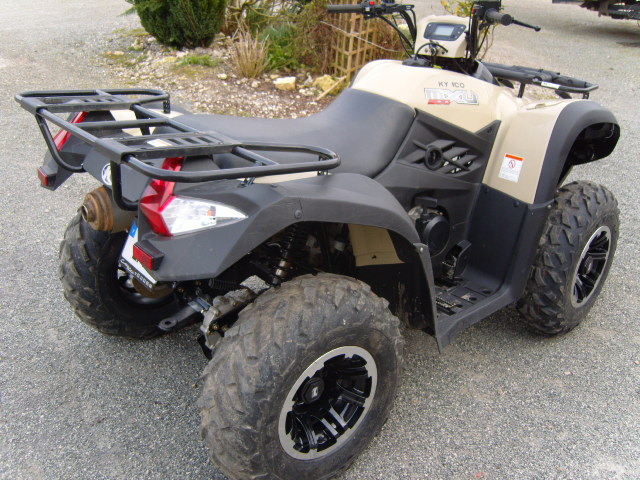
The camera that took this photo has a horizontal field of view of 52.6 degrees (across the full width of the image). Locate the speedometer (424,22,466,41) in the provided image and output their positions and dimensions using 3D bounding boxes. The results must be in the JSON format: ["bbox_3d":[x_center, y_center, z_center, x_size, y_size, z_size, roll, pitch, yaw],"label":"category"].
[{"bbox_3d":[0.455,-0.752,2.342,0.148,0.070,0.030,21,-7,37],"label":"speedometer"}]

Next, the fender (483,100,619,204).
[{"bbox_3d":[0.889,-0.356,2.385,0.670,0.340,0.310,-18,31,-35],"label":"fender"}]

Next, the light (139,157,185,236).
[{"bbox_3d":[-0.333,-0.104,1.479,0.130,0.145,0.140,-18,31,-35],"label":"light"}]

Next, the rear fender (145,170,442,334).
[{"bbox_3d":[-0.042,0.092,1.755,0.890,0.605,0.310,-18,31,-35],"label":"rear fender"}]

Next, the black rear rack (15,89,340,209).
[{"bbox_3d":[-0.434,-0.264,1.769,0.510,0.192,1.024,-18,31,-35],"label":"black rear rack"}]

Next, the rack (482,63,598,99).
[{"bbox_3d":[0.766,-0.670,2.661,0.340,0.080,0.800,-18,31,-35],"label":"rack"}]

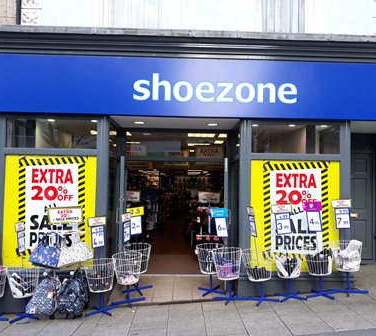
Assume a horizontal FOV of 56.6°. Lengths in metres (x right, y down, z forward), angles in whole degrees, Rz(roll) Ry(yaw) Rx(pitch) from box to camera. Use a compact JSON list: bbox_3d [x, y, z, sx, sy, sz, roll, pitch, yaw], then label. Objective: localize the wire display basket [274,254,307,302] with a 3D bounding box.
[{"bbox_3d":[1.412,1.495,4.914,0.440,0.665,0.440,-2,-2,-2],"label":"wire display basket"}]

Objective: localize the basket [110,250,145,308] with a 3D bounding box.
[{"bbox_3d":[-0.848,1.531,4.880,0.440,0.665,0.440,-2,-2,-2],"label":"basket"}]

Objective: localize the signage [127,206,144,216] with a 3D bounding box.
[{"bbox_3d":[-0.802,0.671,5.366,0.275,0.120,0.015,-1,-2,-18],"label":"signage"}]

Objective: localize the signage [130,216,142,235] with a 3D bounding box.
[{"bbox_3d":[-0.810,0.909,5.504,0.215,0.284,0.020,2,-2,-29],"label":"signage"}]

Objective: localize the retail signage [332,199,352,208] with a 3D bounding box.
[{"bbox_3d":[2.237,0.515,5.059,0.270,0.118,0.015,-3,-2,-2],"label":"retail signage"}]

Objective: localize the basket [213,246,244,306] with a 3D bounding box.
[{"bbox_3d":[0.580,1.529,4.949,0.440,0.665,0.440,-2,-2,-2],"label":"basket"}]

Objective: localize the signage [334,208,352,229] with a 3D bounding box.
[{"bbox_3d":[2.292,0.750,5.157,0.233,0.298,0.020,1,-2,-1],"label":"signage"}]

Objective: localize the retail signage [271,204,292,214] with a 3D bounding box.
[{"bbox_3d":[1.369,0.603,5.099,0.297,0.124,0.020,1,-2,-1],"label":"retail signage"}]

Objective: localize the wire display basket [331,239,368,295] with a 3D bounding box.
[{"bbox_3d":[2.252,1.442,4.966,0.440,0.665,0.440,-2,-2,-2],"label":"wire display basket"}]

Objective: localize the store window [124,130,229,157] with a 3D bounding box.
[{"bbox_3d":[-0.200,-0.404,6.094,1.752,0.438,0.060,1,-2,-1],"label":"store window"}]

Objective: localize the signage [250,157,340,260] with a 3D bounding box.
[{"bbox_3d":[1.589,0.702,5.154,1.316,1.597,0.020,1,-2,-2],"label":"signage"}]

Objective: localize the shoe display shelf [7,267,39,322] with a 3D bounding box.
[{"bbox_3d":[-2.189,1.673,4.674,0.440,0.665,0.440,-2,-2,-2],"label":"shoe display shelf"}]

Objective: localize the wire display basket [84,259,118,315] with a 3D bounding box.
[{"bbox_3d":[-1.184,1.639,4.850,0.450,0.670,0.450,1,-2,-1],"label":"wire display basket"}]

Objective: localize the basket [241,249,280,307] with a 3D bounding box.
[{"bbox_3d":[1.025,1.541,4.979,0.470,0.670,0.470,1,-2,-1],"label":"basket"}]

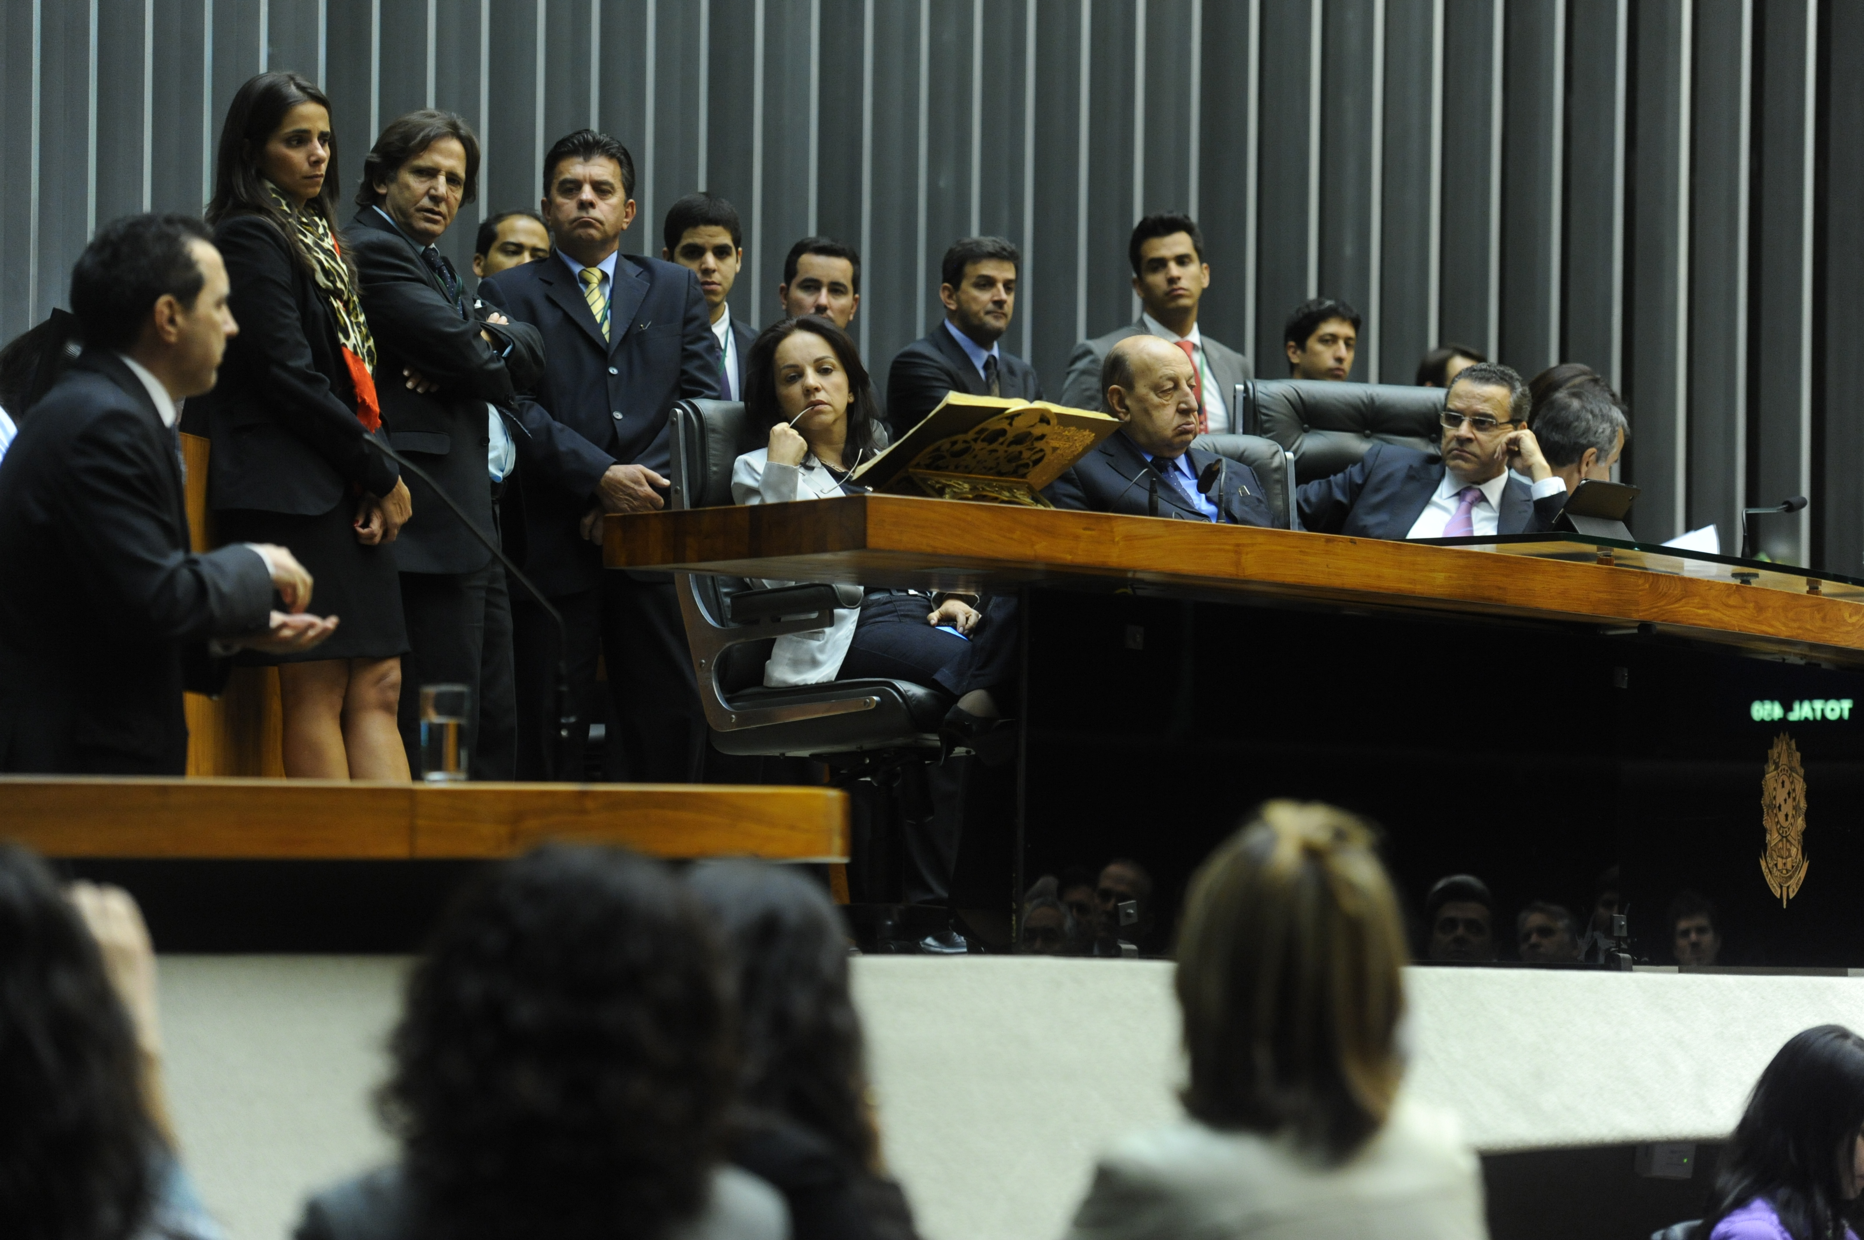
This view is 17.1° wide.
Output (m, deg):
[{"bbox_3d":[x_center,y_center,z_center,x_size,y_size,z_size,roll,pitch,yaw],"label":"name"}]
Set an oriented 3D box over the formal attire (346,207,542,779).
[{"bbox_3d":[-0.973,-0.097,12.400,0.380,1.450,0.500,-1,-3,38],"label":"formal attire"}]

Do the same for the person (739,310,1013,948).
[{"bbox_3d":[-0.102,0.024,11.900,0.520,1.200,0.750,3,-3,-40],"label":"person"}]

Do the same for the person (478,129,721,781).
[{"bbox_3d":[-0.691,-0.171,12.900,0.540,1.700,0.370,1,-3,-6],"label":"person"}]

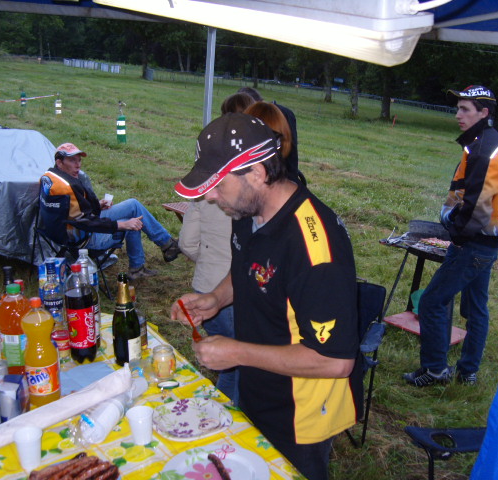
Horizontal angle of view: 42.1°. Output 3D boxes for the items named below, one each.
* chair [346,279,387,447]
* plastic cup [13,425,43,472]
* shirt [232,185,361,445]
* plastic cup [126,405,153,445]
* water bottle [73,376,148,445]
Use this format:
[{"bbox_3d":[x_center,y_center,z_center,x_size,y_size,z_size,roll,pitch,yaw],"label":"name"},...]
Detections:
[{"bbox_3d":[0.280,0.560,3.250,0.580,0.770,0.660,-10,15,-37],"label":"chair"},{"bbox_3d":[-0.508,0.483,1.488,0.067,0.098,0.067,-1,12,0],"label":"plastic cup"},{"bbox_3d":[0.120,0.163,1.820,0.330,0.660,0.470,-5,13,-17],"label":"shirt"},{"bbox_3d":[-0.268,0.460,1.603,0.069,0.086,0.069,-1,12,0],"label":"plastic cup"},{"bbox_3d":[-0.362,0.459,1.784,0.078,0.078,0.264,9,19,22],"label":"water bottle"}]

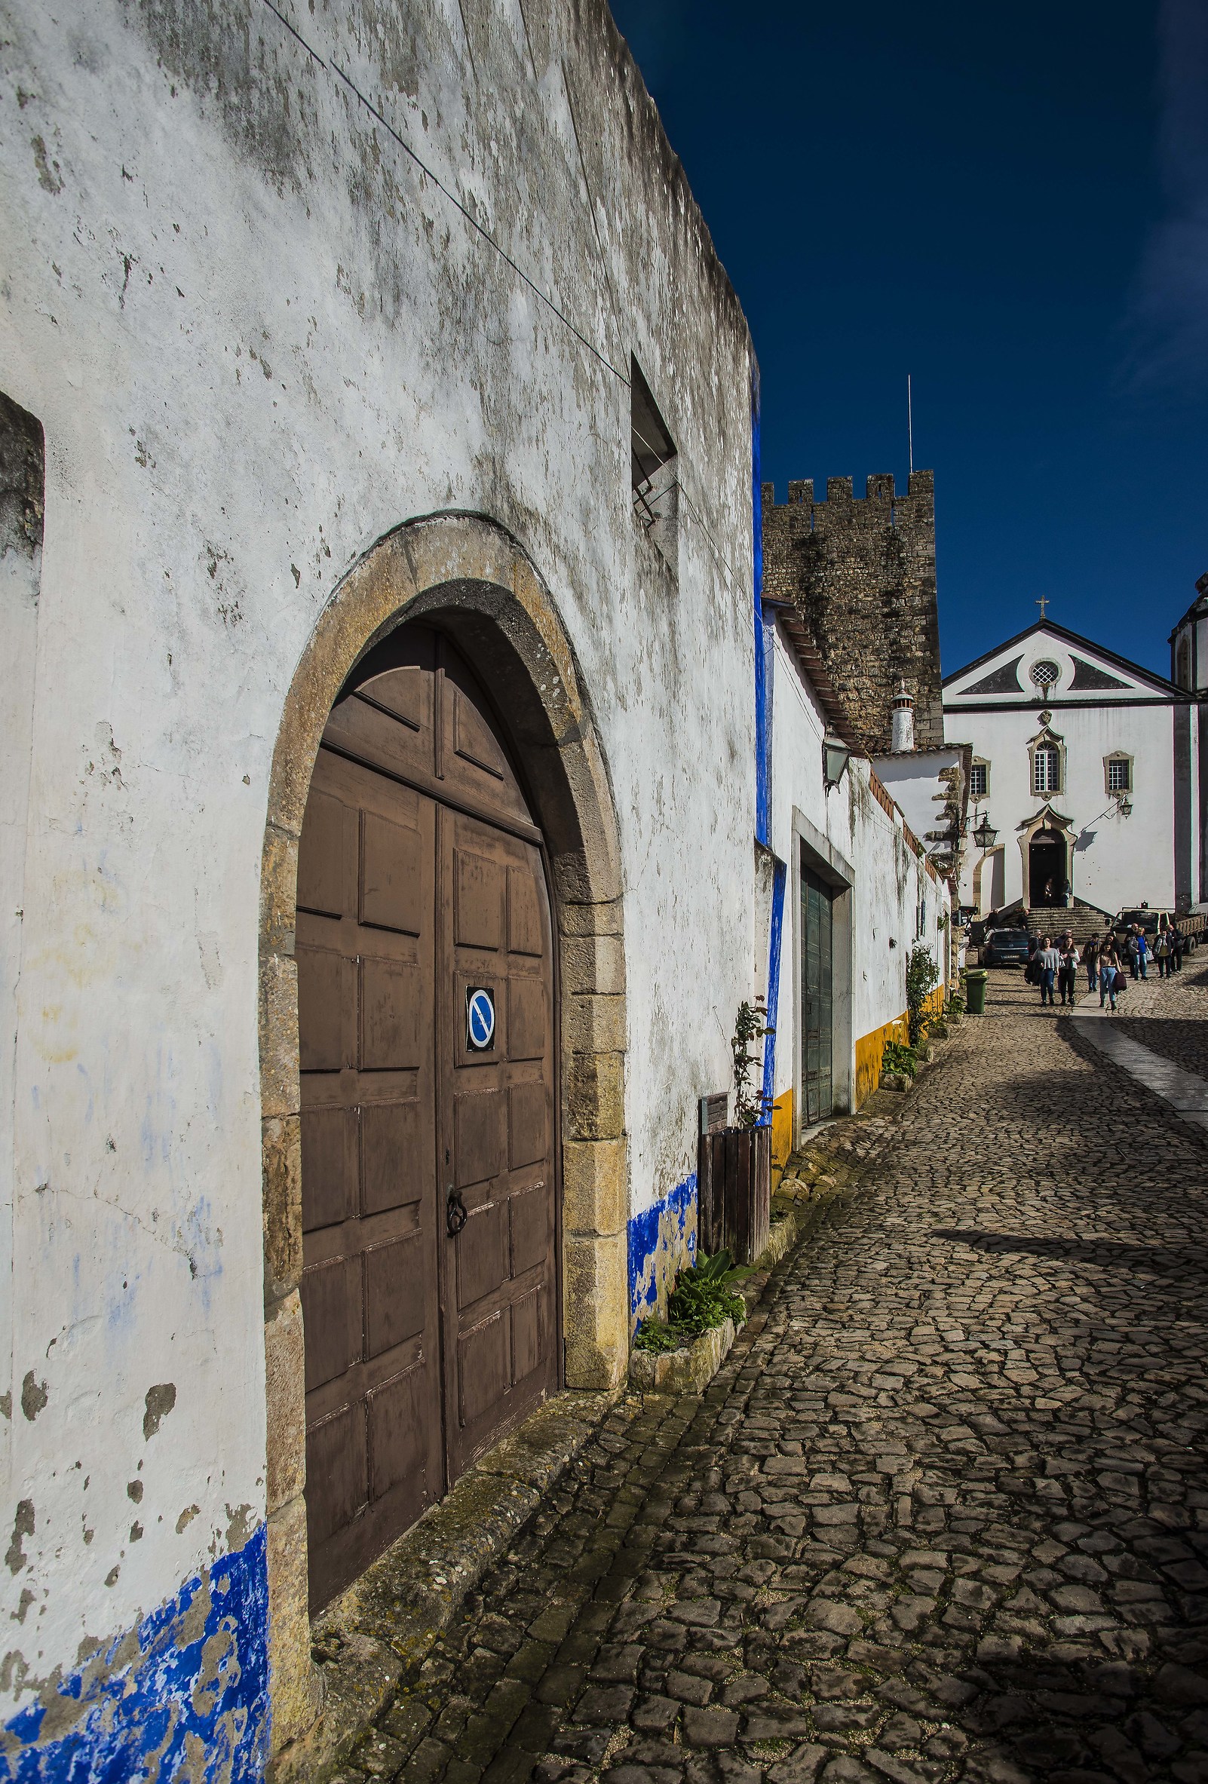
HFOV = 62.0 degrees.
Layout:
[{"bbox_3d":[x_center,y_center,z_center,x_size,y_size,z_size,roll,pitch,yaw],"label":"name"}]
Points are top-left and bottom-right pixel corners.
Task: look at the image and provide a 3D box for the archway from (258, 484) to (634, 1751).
[{"bbox_3d":[-0.390,0.430,2.900,0.350,2.720,2.200,-2,-4,20],"label":"archway"}]

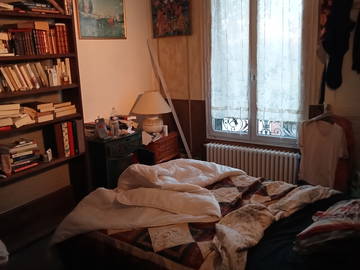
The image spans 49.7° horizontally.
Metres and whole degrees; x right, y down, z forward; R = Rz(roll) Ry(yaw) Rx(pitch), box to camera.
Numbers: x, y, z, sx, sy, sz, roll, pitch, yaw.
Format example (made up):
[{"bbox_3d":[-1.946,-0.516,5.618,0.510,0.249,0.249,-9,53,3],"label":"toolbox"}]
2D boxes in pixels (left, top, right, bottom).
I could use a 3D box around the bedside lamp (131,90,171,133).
[{"bbox_3d":[-0.275,-0.205,3.750,0.405,0.410,0.405,-3,13,-4],"label":"bedside lamp"}]

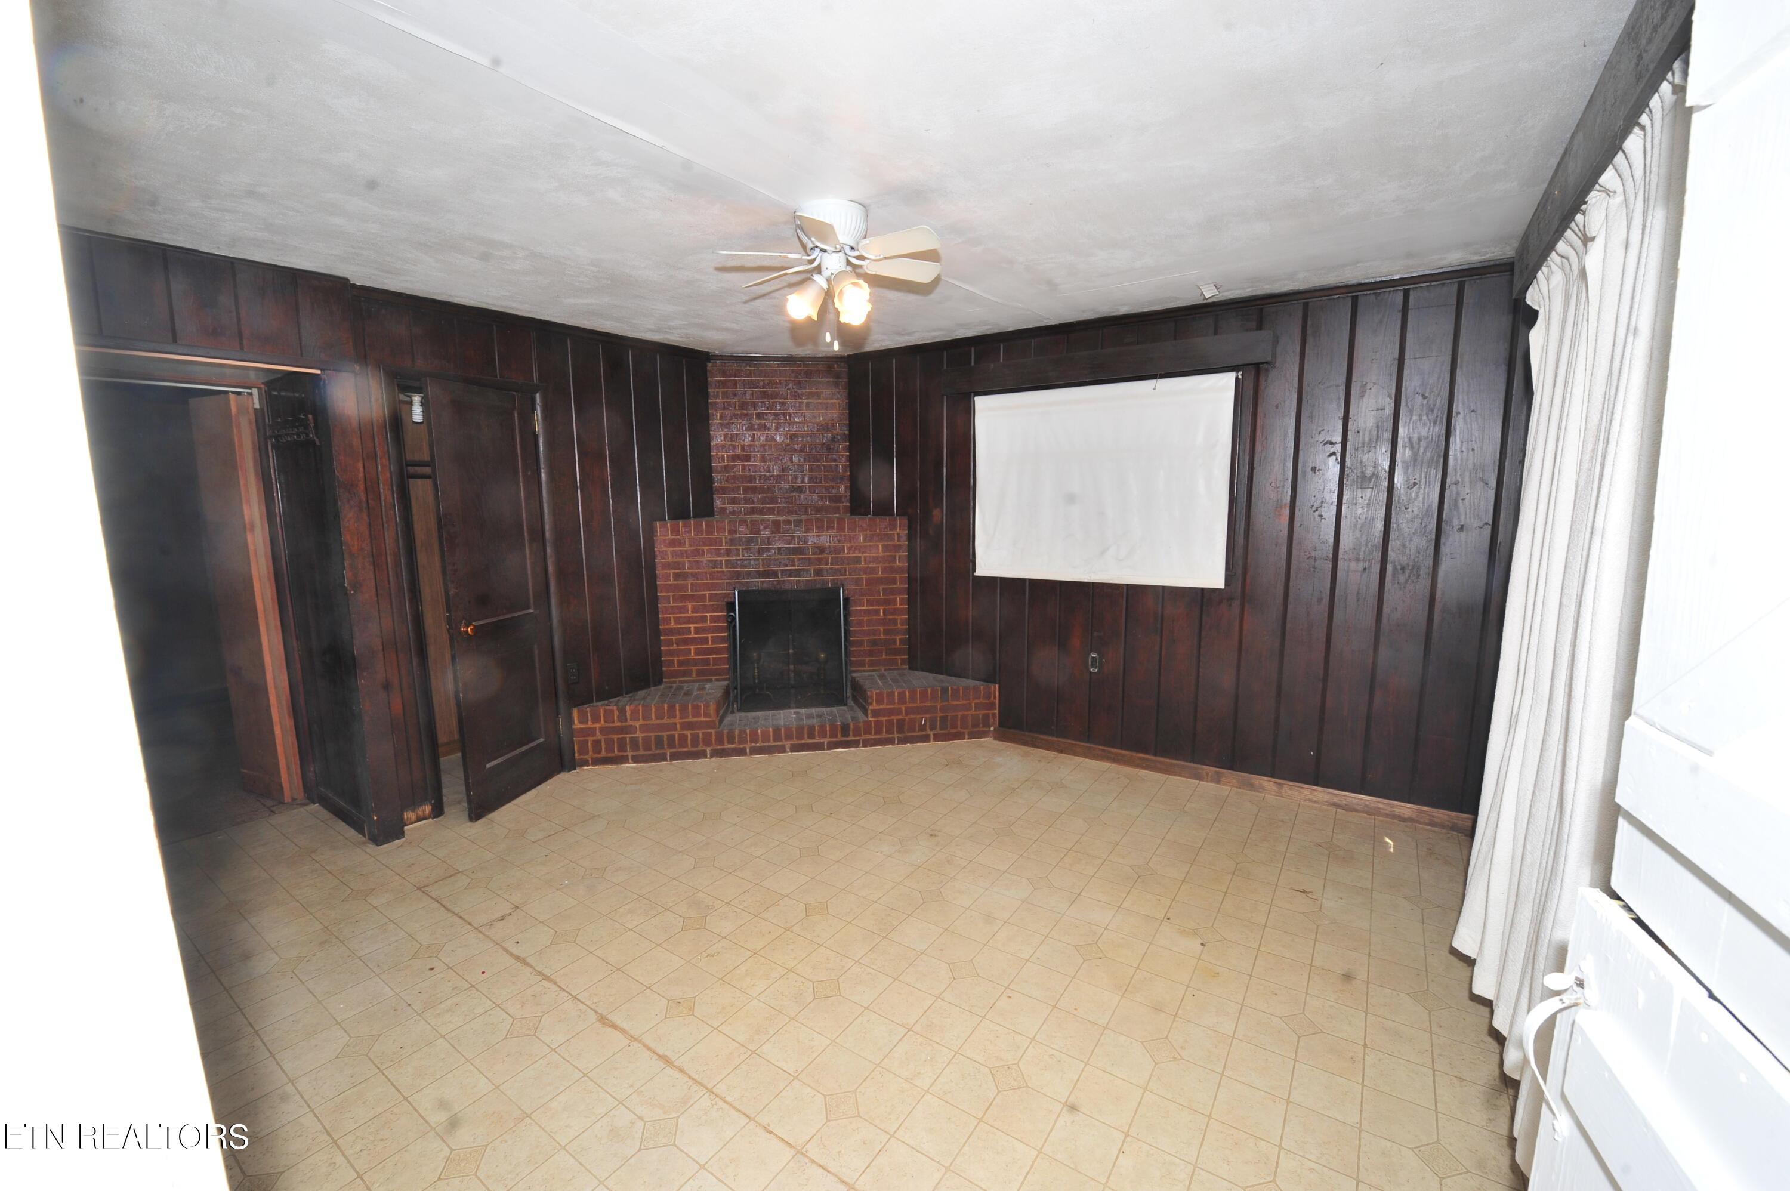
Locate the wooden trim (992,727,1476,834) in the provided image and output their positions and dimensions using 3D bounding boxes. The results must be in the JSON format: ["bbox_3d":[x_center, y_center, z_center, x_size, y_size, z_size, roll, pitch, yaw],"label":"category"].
[{"bbox_3d":[1.562,0.909,3.583,2.253,0.088,0.024,5,10,32],"label":"wooden trim"}]

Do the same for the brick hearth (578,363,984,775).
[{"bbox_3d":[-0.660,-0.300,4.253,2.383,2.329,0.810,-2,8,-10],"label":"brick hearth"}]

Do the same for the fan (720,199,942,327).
[{"bbox_3d":[-0.204,-1.044,2.229,0.755,0.324,0.755,5,10,33],"label":"fan"}]

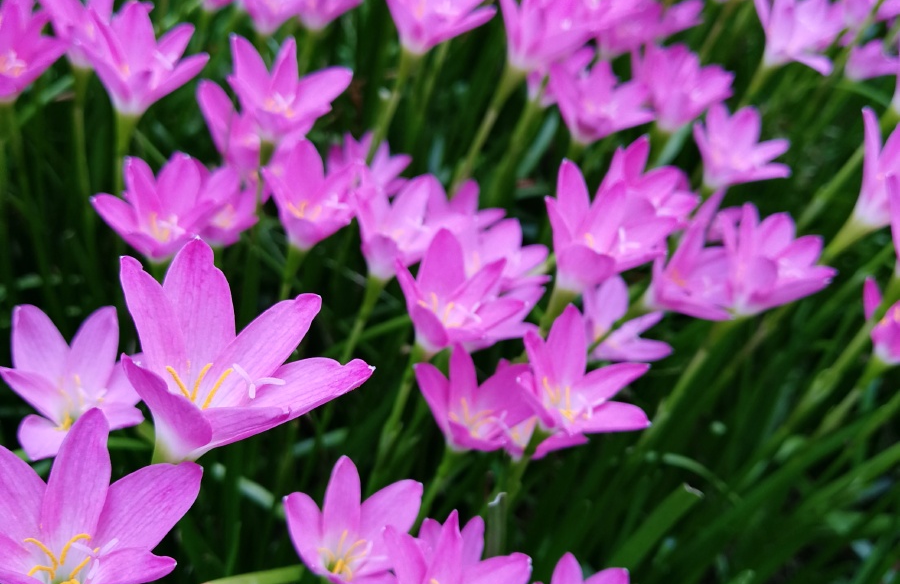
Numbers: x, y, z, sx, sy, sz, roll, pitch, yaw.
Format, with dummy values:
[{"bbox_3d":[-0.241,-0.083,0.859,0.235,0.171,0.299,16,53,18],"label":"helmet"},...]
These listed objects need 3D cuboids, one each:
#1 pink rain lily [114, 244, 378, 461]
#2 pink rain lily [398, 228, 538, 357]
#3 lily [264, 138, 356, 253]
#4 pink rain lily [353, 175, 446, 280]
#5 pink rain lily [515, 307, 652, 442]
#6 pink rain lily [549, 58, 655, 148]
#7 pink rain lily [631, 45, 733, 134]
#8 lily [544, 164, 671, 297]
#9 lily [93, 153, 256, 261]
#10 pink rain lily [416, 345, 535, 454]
[{"bbox_3d":[-0.060,0.026,0.258,0.066,0.050,0.066,5,39,-27],"label":"pink rain lily"},{"bbox_3d":[-0.002,0.009,0.431,0.064,0.048,0.064,5,39,-27],"label":"pink rain lily"},{"bbox_3d":[-0.082,-0.049,0.536,0.056,0.050,0.056,-8,43,-27],"label":"lily"},{"bbox_3d":[-0.035,-0.030,0.543,0.056,0.050,0.056,-4,43,-27],"label":"pink rain lily"},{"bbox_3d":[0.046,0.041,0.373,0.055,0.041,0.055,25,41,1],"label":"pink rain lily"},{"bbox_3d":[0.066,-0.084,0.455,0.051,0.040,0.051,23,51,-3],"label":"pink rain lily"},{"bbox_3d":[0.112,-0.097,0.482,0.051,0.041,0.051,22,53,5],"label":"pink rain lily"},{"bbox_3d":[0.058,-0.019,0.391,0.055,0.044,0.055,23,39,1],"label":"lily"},{"bbox_3d":[-0.155,-0.037,0.500,0.066,0.046,0.066,-4,43,-27],"label":"lily"},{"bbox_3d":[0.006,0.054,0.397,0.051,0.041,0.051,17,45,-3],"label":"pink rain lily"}]

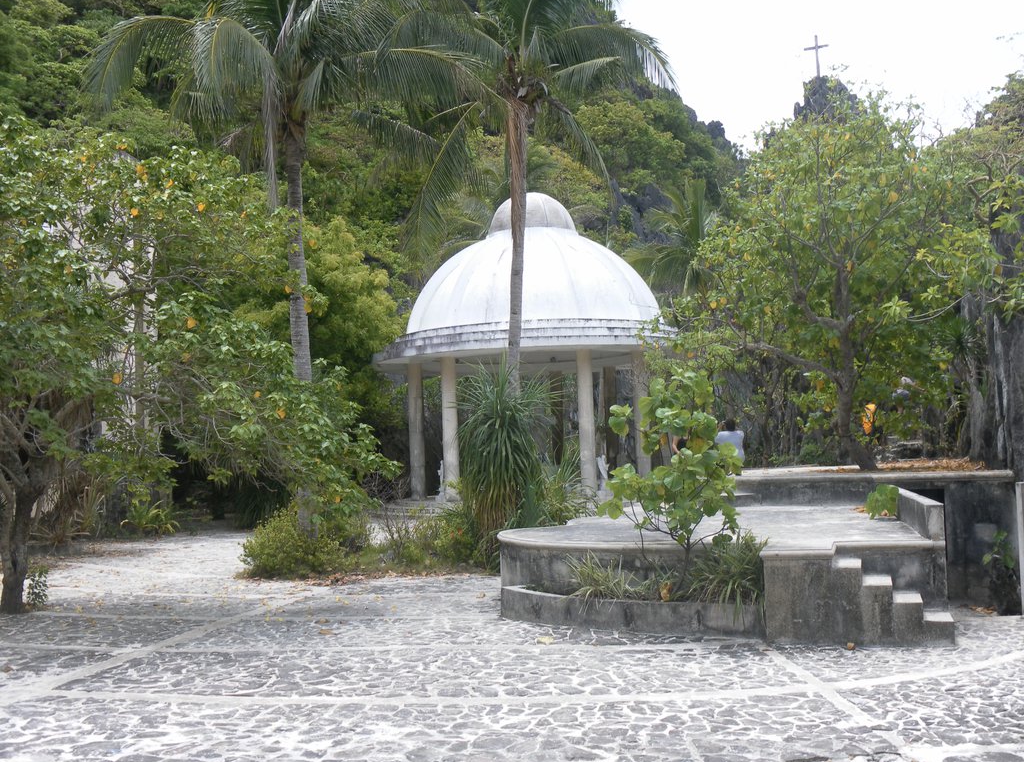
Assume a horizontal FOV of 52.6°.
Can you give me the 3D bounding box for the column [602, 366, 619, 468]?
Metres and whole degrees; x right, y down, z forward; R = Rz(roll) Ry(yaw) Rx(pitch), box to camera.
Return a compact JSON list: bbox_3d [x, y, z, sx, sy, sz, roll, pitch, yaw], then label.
[{"bbox_3d":[2.876,1.291,29.669,0.370,3.424,0.370,-2,-3,5],"label":"column"}]

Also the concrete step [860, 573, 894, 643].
[{"bbox_3d":[3.153,1.983,9.007,0.235,0.485,0.625,-3,-4,17],"label":"concrete step"}]

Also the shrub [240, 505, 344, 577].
[{"bbox_3d":[-3.237,2.356,15.394,1.620,0.976,1.450,-1,-4,-12],"label":"shrub"}]

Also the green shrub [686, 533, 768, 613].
[{"bbox_3d":[1.955,1.704,9.361,0.760,0.646,0.700,-3,-3,11],"label":"green shrub"}]

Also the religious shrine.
[{"bbox_3d":[0.633,-0.969,27.096,8.586,7.927,8.586,-2,-3,1],"label":"religious shrine"}]

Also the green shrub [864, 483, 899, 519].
[{"bbox_3d":[4.091,1.330,11.432,0.380,0.373,0.300,-3,-4,19],"label":"green shrub"}]

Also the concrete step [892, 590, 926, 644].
[{"bbox_3d":[3.389,2.040,8.937,0.235,0.344,0.625,-3,-4,17],"label":"concrete step"}]

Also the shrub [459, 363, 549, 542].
[{"bbox_3d":[-0.081,1.267,16.755,1.500,3.078,1.450,-2,-3,0],"label":"shrub"}]

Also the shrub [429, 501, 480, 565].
[{"bbox_3d":[-0.850,2.300,15.593,0.800,0.935,0.800,-2,-3,-3],"label":"shrub"}]

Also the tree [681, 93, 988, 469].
[{"bbox_3d":[4.729,-1.403,14.699,4.500,5.402,4.300,-3,-4,18],"label":"tree"}]

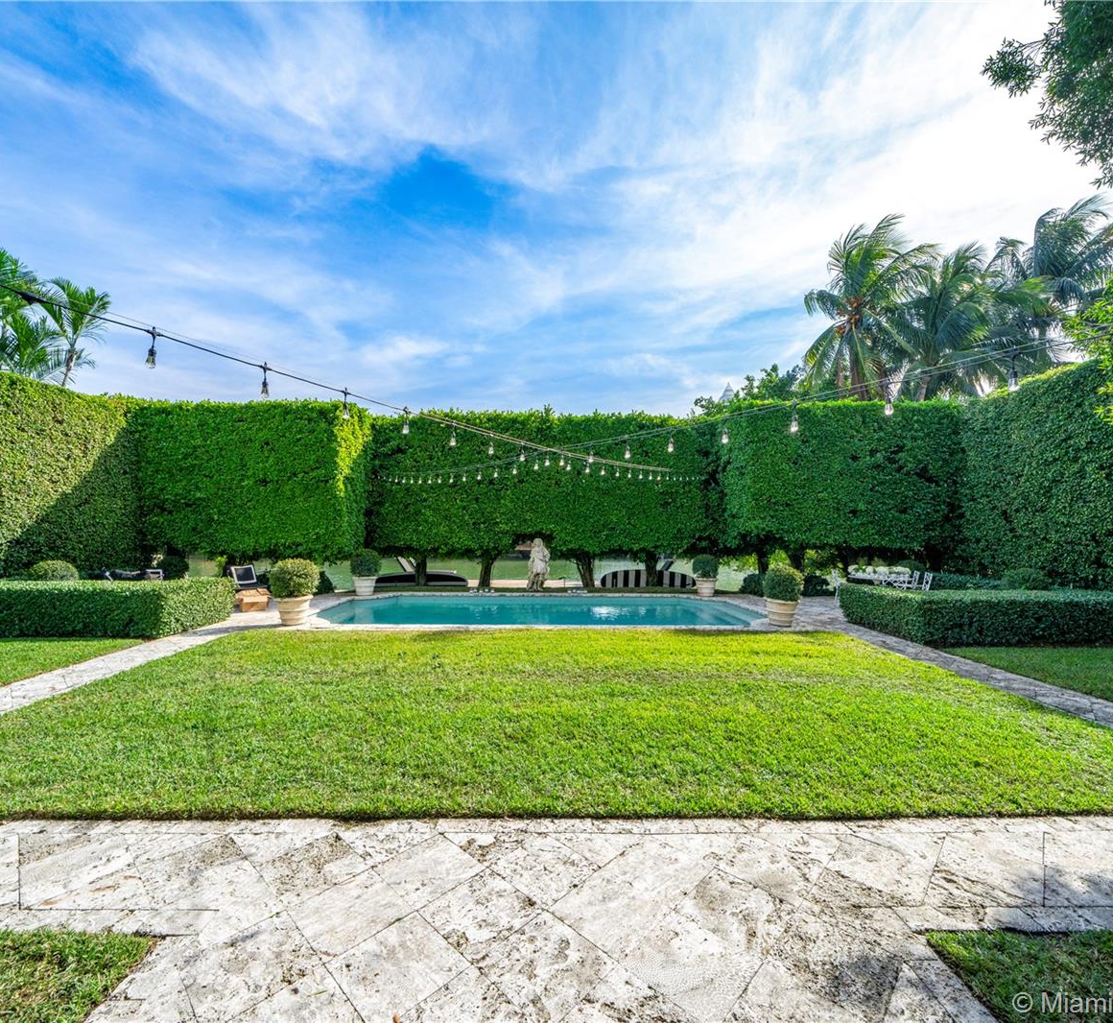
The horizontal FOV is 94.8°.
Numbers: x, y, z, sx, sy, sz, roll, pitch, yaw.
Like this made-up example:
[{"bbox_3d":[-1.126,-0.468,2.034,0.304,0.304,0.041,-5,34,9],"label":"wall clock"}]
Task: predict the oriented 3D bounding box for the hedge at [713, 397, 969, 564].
[{"bbox_3d":[7.738,-0.683,14.387,5.500,4.200,2.000,0,-1,-1],"label":"hedge"}]

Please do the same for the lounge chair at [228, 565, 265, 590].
[{"bbox_3d":[-7.950,1.870,13.264,0.680,0.820,1.600,1,-1,-33],"label":"lounge chair"}]

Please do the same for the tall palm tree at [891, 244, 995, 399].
[{"bbox_3d":[18.997,-5.156,25.513,5.600,15.400,5.600,0,-1,-1],"label":"tall palm tree"}]

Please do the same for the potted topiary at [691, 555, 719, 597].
[{"bbox_3d":[4.030,1.733,13.867,0.730,1.120,0.730,0,-1,0],"label":"potted topiary"}]

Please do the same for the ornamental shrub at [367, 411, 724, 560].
[{"bbox_3d":[-0.470,-0.692,15.818,10.300,4.450,1.700,0,-1,0],"label":"ornamental shrub"}]

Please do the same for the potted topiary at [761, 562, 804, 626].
[{"bbox_3d":[4.484,1.614,10.126,0.800,1.240,0.800,0,-1,-1],"label":"potted topiary"}]

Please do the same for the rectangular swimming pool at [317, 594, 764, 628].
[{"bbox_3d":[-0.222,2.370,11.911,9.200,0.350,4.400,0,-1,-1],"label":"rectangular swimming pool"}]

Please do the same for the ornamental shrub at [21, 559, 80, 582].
[{"bbox_3d":[-10.154,1.578,10.254,1.180,1.200,1.150,0,-1,-1],"label":"ornamental shrub"}]

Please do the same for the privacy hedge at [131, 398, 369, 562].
[{"bbox_3d":[-8.400,-0.721,14.418,5.400,4.350,2.000,0,-1,0],"label":"privacy hedge"}]

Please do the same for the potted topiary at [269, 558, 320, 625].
[{"bbox_3d":[-5.180,1.559,10.119,0.940,1.310,0.940,0,-1,0],"label":"potted topiary"}]

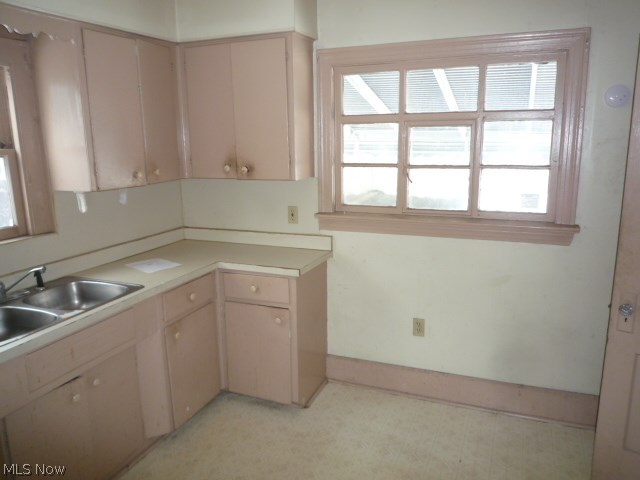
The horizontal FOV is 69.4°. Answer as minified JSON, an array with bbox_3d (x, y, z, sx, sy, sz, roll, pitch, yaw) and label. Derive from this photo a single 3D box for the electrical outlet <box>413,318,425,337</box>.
[{"bbox_3d":[0.617,0.545,2.878,0.072,0.114,0.014,4,12,20],"label":"electrical outlet"}]

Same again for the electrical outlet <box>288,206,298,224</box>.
[{"bbox_3d":[-0.174,-0.163,3.045,0.071,0.114,0.014,4,12,20],"label":"electrical outlet"}]

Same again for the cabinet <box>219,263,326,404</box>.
[{"bbox_3d":[-0.268,0.535,2.948,0.525,0.790,0.520,4,12,22],"label":"cabinet"}]

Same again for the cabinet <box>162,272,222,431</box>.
[{"bbox_3d":[-0.971,0.589,2.727,0.580,0.790,0.440,4,12,22],"label":"cabinet"}]

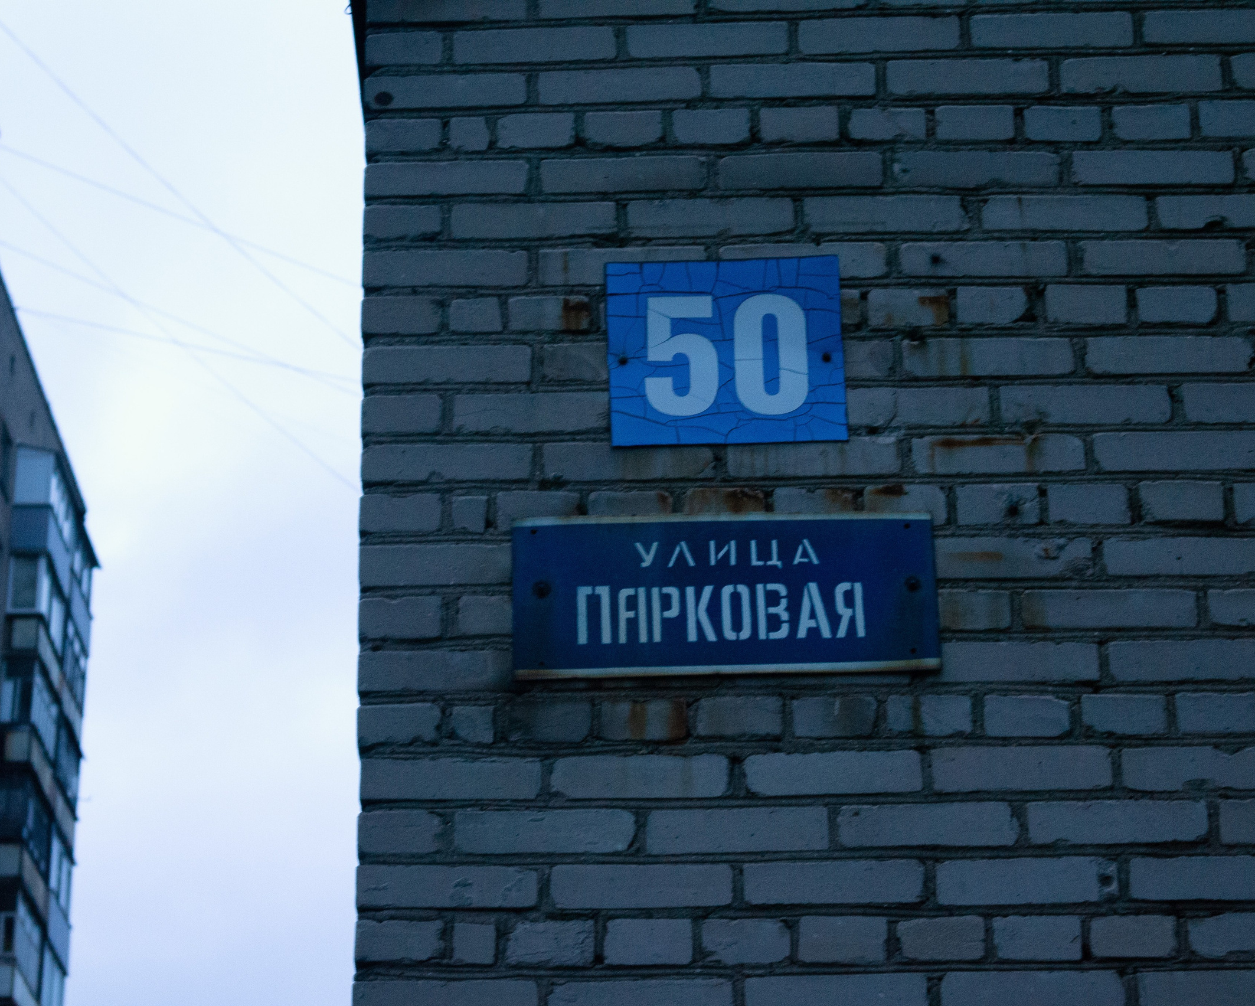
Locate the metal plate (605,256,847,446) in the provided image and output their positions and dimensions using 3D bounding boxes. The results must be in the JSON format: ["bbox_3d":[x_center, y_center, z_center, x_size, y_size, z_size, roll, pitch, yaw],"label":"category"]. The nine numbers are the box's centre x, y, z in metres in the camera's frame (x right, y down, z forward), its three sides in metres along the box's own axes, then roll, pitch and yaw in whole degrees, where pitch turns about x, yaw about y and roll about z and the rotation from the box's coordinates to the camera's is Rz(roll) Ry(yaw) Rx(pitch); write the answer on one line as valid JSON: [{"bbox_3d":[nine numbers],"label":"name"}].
[{"bbox_3d":[0.145,-0.220,4.721,0.343,0.301,0.014,-1,-24,1],"label":"metal plate"}]

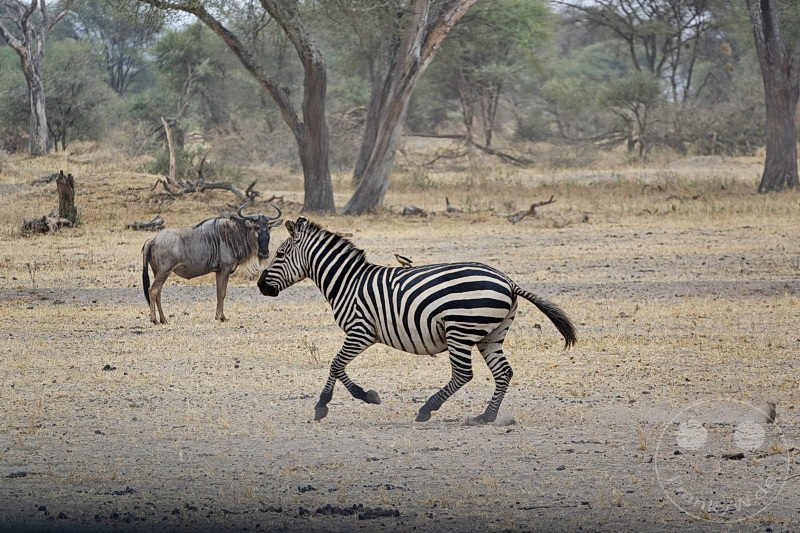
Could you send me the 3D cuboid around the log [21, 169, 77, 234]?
[{"bbox_3d":[-7.889,-1.459,180.000,1.250,1.480,0.900,0,1,0],"label":"log"}]

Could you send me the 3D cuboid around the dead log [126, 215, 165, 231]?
[{"bbox_3d":[-5.744,-0.993,181.000,0.860,0.360,0.360,0,1,0],"label":"dead log"}]

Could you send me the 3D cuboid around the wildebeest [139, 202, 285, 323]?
[{"bbox_3d":[-2.139,-0.034,91.000,1.550,1.380,0.550,0,1,-22],"label":"wildebeest"}]

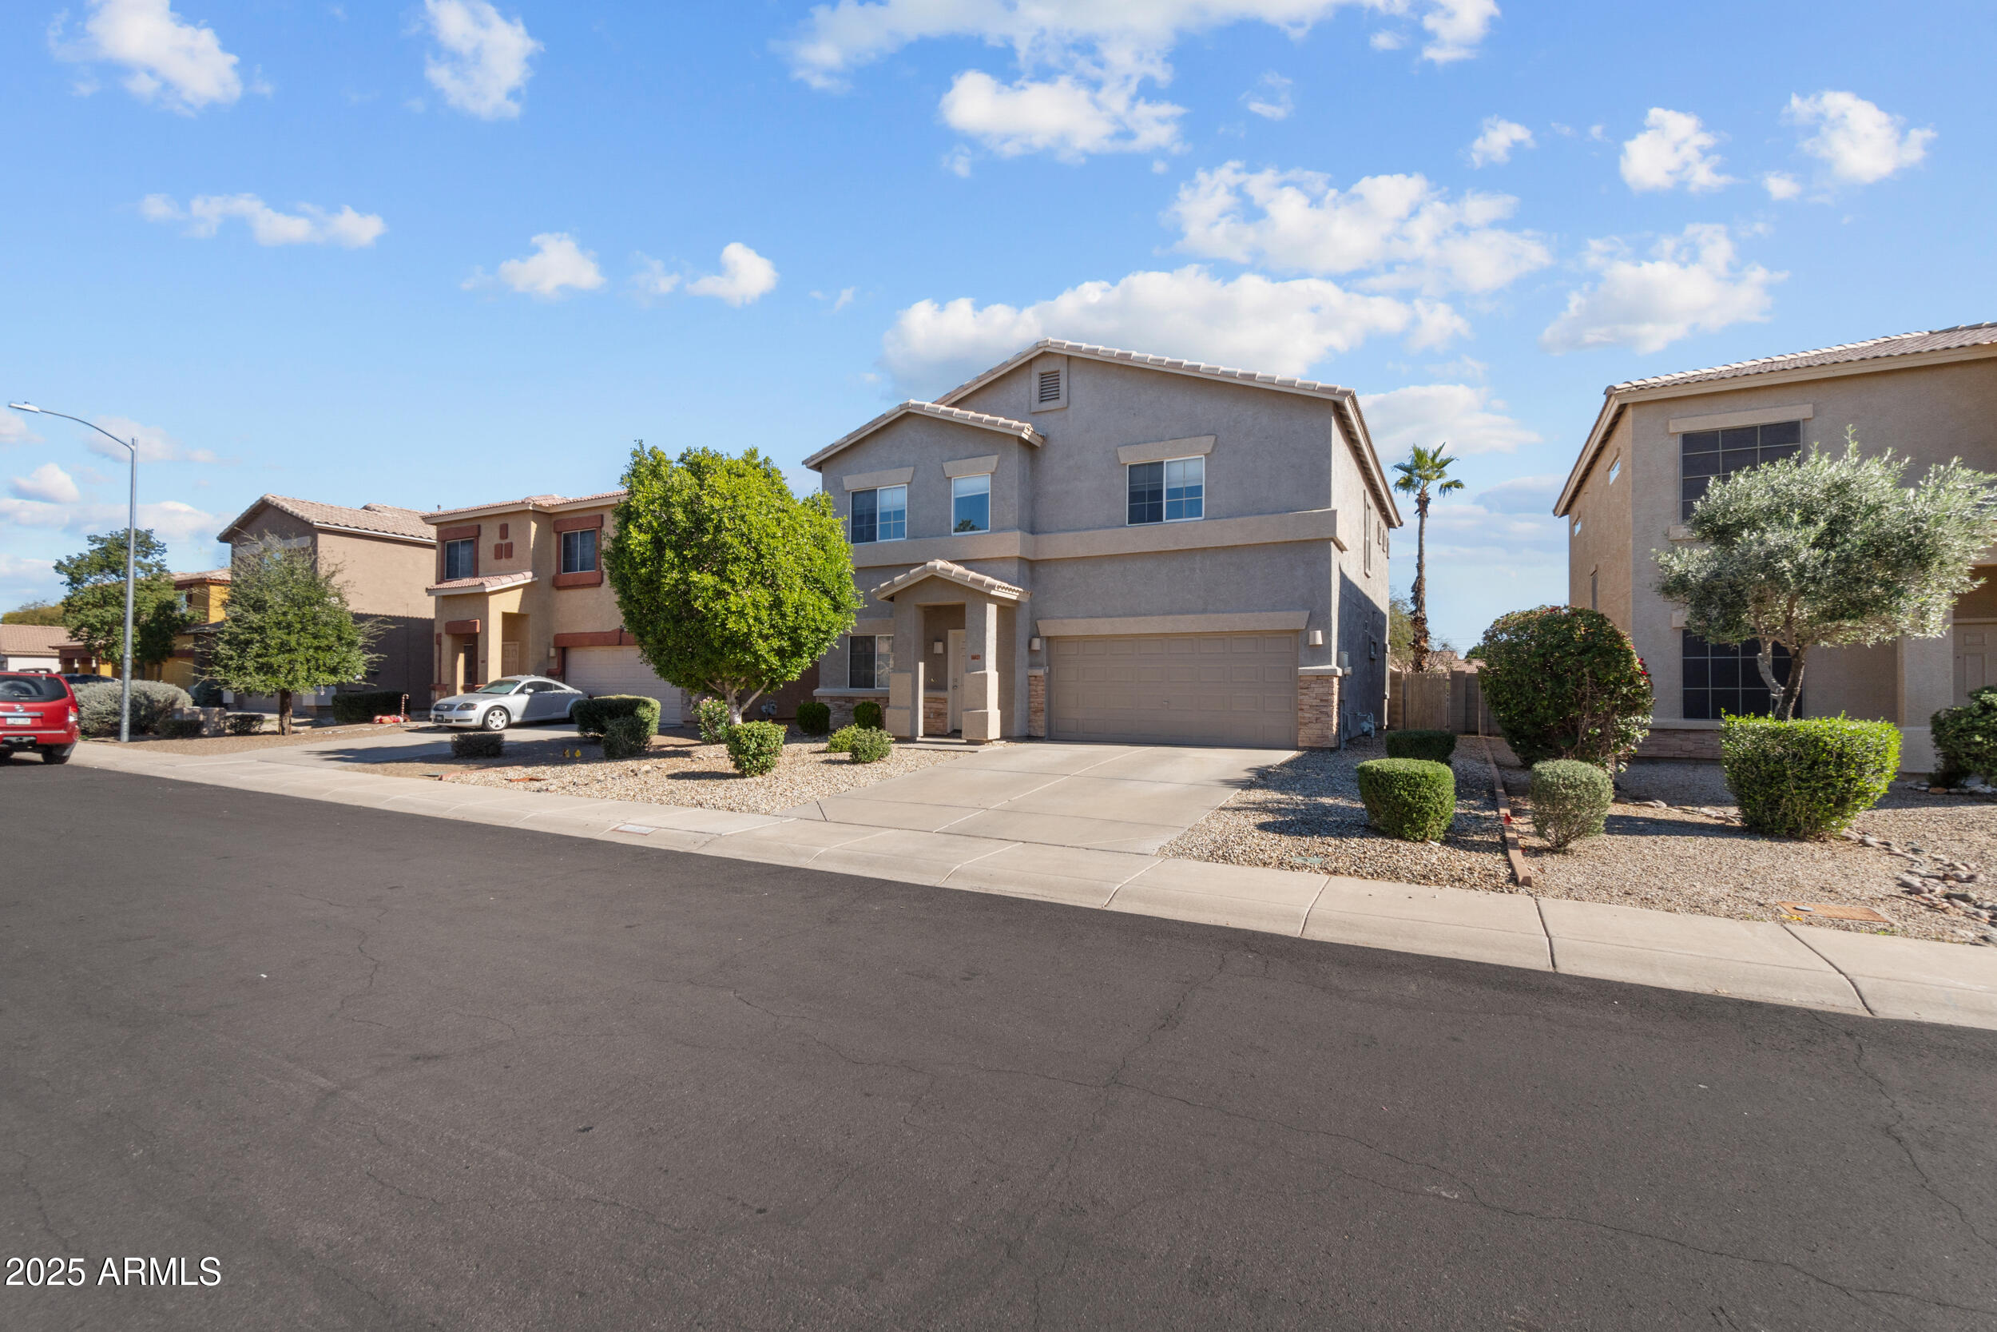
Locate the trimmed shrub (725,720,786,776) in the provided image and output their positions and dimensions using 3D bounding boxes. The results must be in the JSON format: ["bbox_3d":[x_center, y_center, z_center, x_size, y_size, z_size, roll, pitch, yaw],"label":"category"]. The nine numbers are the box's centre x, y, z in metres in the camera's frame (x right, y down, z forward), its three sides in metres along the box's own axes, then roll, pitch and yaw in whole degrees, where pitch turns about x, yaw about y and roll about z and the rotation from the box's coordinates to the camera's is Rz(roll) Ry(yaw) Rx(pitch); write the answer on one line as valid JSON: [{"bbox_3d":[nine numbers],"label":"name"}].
[{"bbox_3d":[-4.118,1.345,13.969,0.970,0.930,0.950,0,-2,29],"label":"trimmed shrub"}]

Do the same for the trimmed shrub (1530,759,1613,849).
[{"bbox_3d":[5.585,1.319,8.156,0.700,0.880,0.700,0,-2,29],"label":"trimmed shrub"}]

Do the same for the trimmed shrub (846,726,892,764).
[{"bbox_3d":[-2.274,1.379,14.620,0.790,0.612,0.770,0,-1,0],"label":"trimmed shrub"}]

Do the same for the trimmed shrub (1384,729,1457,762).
[{"bbox_3d":[6.392,1.243,12.558,0.950,0.640,0.920,0,-2,29],"label":"trimmed shrub"}]

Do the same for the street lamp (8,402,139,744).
[{"bbox_3d":[-21.787,-2.038,19.586,0.350,7.778,2.082,0,-1,27],"label":"street lamp"}]

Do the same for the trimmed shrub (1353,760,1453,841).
[{"bbox_3d":[4.250,1.383,8.720,0.970,0.779,0.950,0,-1,30],"label":"trimmed shrub"}]

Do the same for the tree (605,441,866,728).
[{"bbox_3d":[-5.221,-1.343,16.756,4.808,6.018,4.808,0,-1,30],"label":"tree"}]

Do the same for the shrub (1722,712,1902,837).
[{"bbox_3d":[8.445,1.110,8.711,1.400,1.169,1.300,0,-1,30],"label":"shrub"}]

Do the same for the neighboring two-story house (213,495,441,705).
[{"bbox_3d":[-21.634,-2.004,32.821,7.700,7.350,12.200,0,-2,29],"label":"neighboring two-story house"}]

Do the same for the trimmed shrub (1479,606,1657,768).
[{"bbox_3d":[7.403,0.422,10.939,2.000,2.426,2.000,0,-1,30],"label":"trimmed shrub"}]

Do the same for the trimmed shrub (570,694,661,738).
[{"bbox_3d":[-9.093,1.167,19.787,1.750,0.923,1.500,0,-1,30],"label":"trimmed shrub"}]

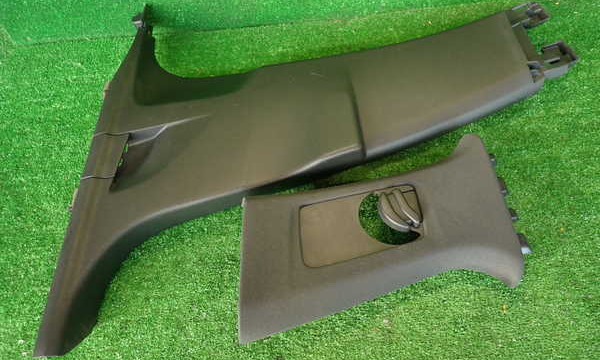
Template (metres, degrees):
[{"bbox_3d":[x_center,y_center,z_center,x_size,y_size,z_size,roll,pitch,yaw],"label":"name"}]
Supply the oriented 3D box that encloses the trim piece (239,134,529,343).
[{"bbox_3d":[0.104,0.043,0.557,0.390,0.075,0.230,-10,53,-8],"label":"trim piece"}]

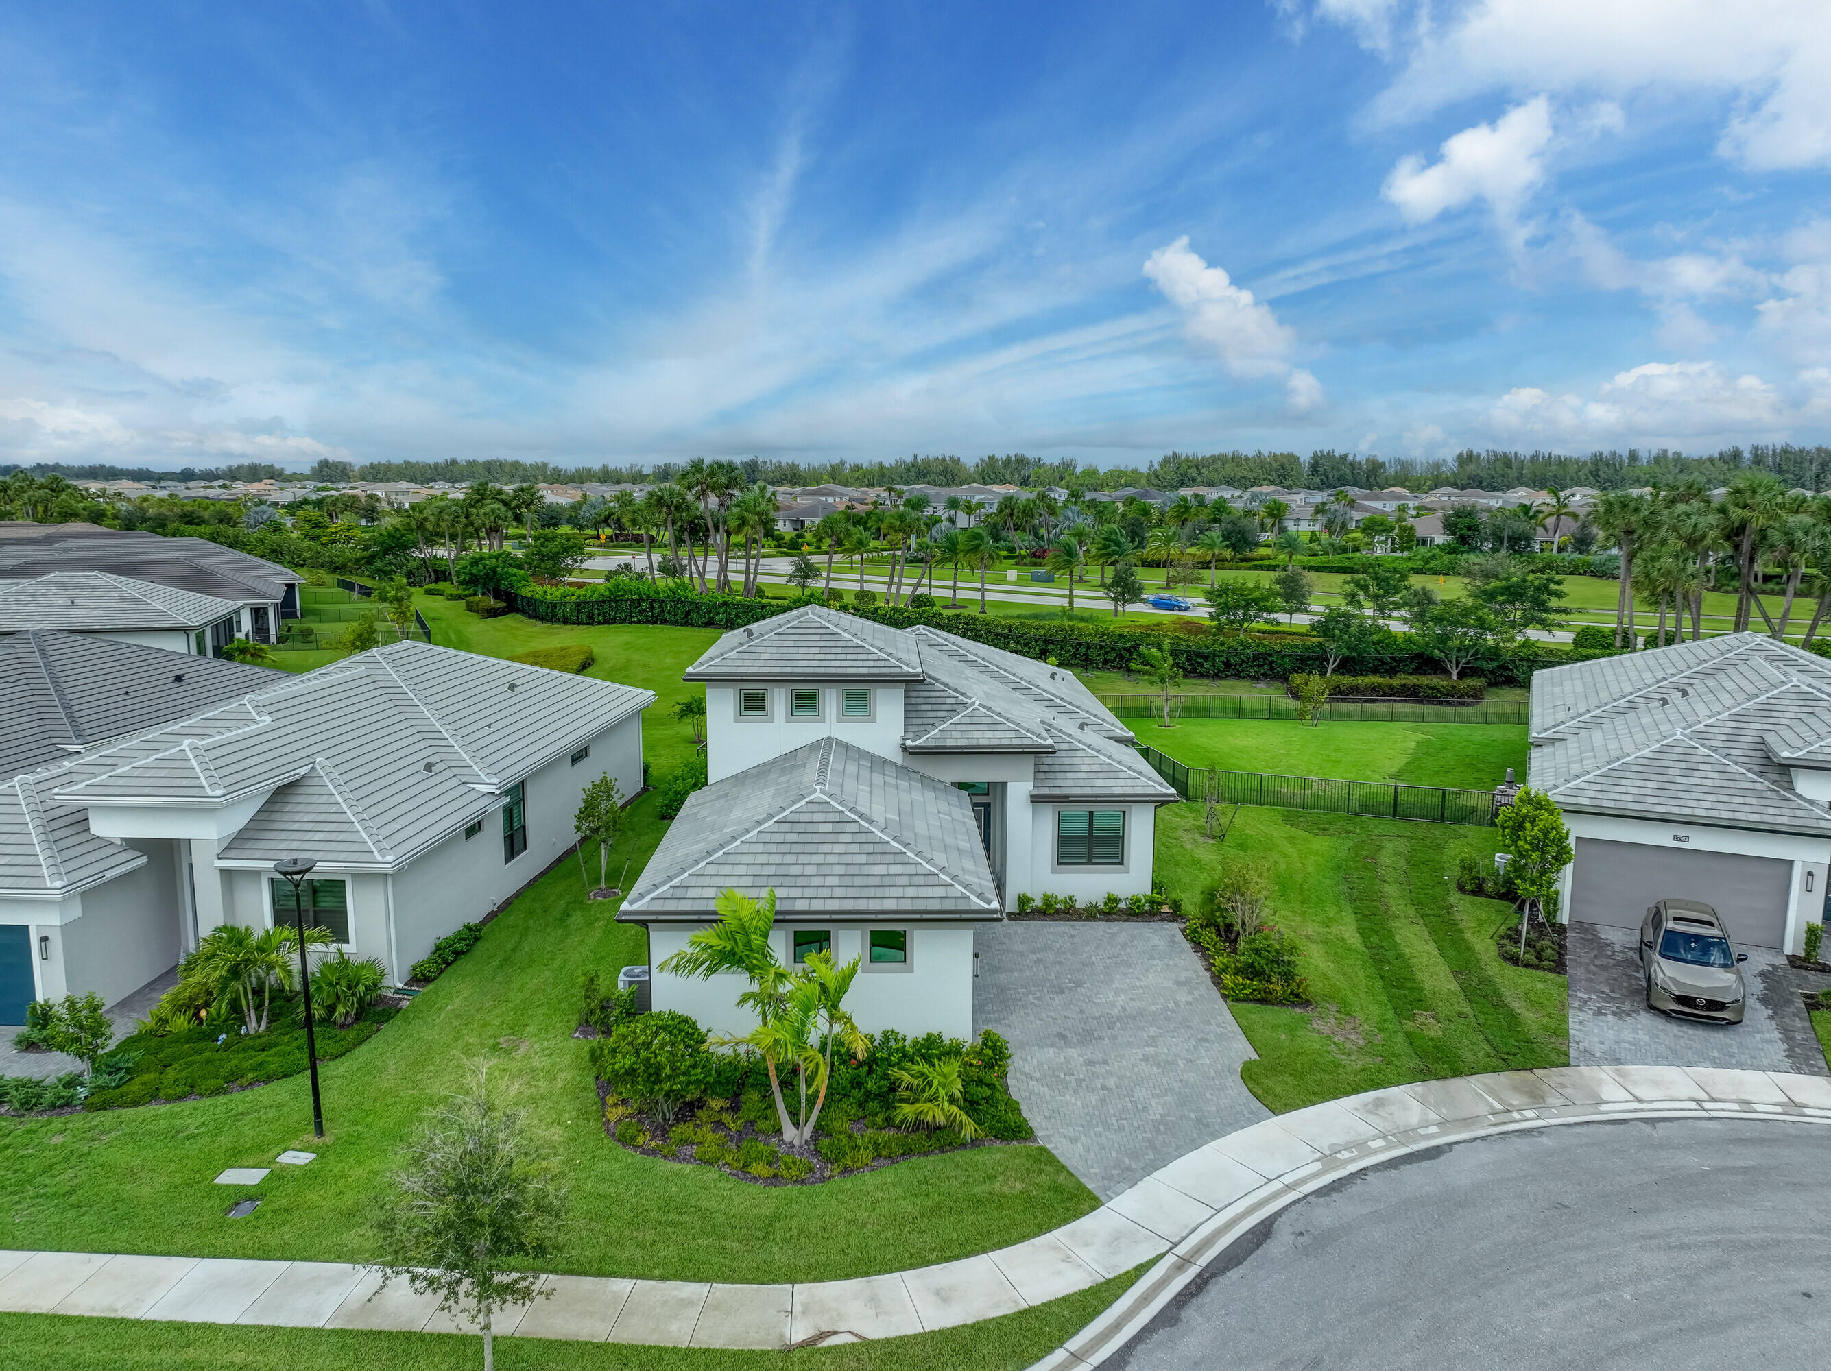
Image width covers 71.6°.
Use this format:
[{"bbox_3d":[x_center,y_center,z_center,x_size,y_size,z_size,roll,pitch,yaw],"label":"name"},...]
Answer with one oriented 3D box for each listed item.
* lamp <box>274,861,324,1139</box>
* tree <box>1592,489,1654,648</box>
[{"bbox_3d":[-11.061,5.755,23.169,0.800,5.400,0.800,0,9,0],"label":"lamp"},{"bbox_3d":[50.872,-8.116,91.089,4.000,11.400,4.000,0,9,0],"label":"tree"}]

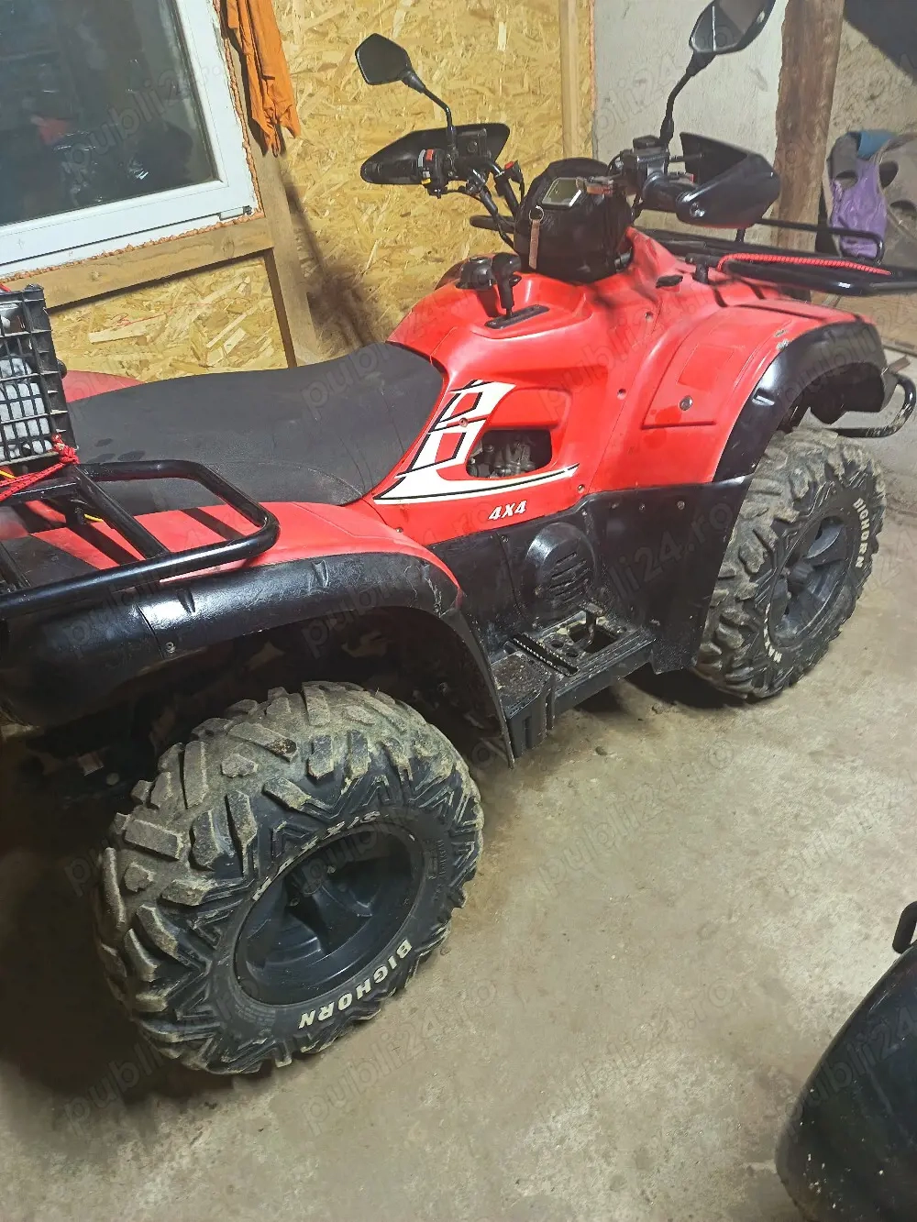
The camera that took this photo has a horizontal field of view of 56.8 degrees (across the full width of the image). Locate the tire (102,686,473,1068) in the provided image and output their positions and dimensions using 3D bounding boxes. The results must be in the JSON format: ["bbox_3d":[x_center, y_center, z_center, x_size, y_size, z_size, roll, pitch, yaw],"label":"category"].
[{"bbox_3d":[-0.257,0.438,1.410,0.637,0.637,0.255,-28,40,-26],"label":"tire"}]

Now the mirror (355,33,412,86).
[{"bbox_3d":[-0.160,-1.184,1.818,0.137,0.093,0.046,18,42,32],"label":"mirror"}]

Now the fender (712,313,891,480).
[{"bbox_3d":[0.715,-0.447,1.743,0.626,0.268,0.182,-28,40,-26],"label":"fender"}]

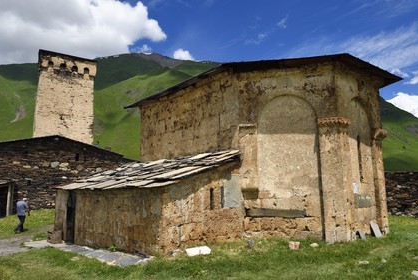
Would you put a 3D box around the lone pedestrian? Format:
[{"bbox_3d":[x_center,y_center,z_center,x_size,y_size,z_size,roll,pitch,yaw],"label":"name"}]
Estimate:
[{"bbox_3d":[-9.212,3.709,16.047,0.600,1.700,0.500,7,-10,-42],"label":"lone pedestrian"}]

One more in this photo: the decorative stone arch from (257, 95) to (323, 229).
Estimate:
[{"bbox_3d":[3.029,0.769,12.686,2.415,5.089,0.350,-4,-8,23],"label":"decorative stone arch"}]

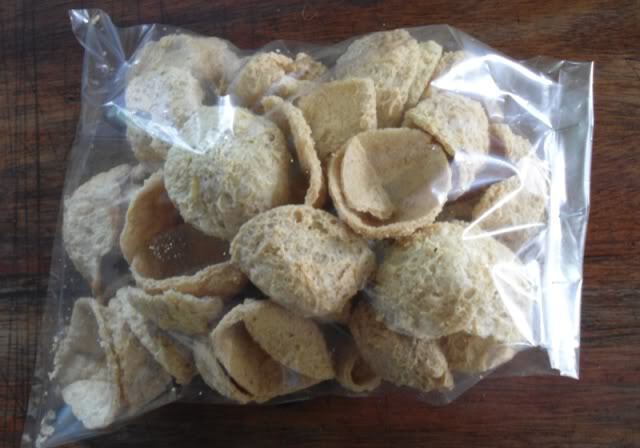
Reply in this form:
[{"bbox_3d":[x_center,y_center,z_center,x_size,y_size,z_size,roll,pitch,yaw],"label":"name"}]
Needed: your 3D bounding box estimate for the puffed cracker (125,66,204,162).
[{"bbox_3d":[-0.061,-0.043,0.322,0.033,0.028,0.040,0,81,0],"label":"puffed cracker"}]

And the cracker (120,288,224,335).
[{"bbox_3d":[-0.066,0.040,0.368,0.044,0.028,0.020,12,80,1],"label":"cracker"}]

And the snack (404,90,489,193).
[{"bbox_3d":[0.060,-0.039,0.387,0.033,0.027,0.045,-40,83,-7],"label":"snack"}]

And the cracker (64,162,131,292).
[{"bbox_3d":[-0.088,0.002,0.324,0.029,0.034,0.052,0,81,0],"label":"cracker"}]

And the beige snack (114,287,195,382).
[{"bbox_3d":[-0.064,0.044,0.318,0.024,0.034,0.043,-30,83,-4],"label":"beige snack"}]

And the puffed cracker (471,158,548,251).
[{"bbox_3d":[0.089,-0.009,0.384,0.030,0.026,0.038,40,82,5],"label":"puffed cracker"}]

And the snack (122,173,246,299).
[{"bbox_3d":[-0.062,0.004,0.375,0.054,0.034,0.052,20,80,2],"label":"snack"}]

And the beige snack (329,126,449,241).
[{"bbox_3d":[0.027,-0.015,0.311,0.047,0.030,0.041,0,81,0],"label":"beige snack"}]

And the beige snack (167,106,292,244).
[{"bbox_3d":[-0.042,-0.023,0.368,0.053,0.028,0.054,0,80,-1],"label":"beige snack"}]

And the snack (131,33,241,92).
[{"bbox_3d":[-0.055,-0.064,0.332,0.046,0.032,0.031,0,81,0],"label":"snack"}]

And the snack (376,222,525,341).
[{"bbox_3d":[0.050,0.021,0.308,0.057,0.032,0.044,0,81,0],"label":"snack"}]

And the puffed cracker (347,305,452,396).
[{"bbox_3d":[0.037,0.055,0.374,0.048,0.030,0.027,39,82,5],"label":"puffed cracker"}]

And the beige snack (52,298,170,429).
[{"bbox_3d":[-0.081,0.054,0.317,0.044,0.034,0.050,0,81,0],"label":"beige snack"}]

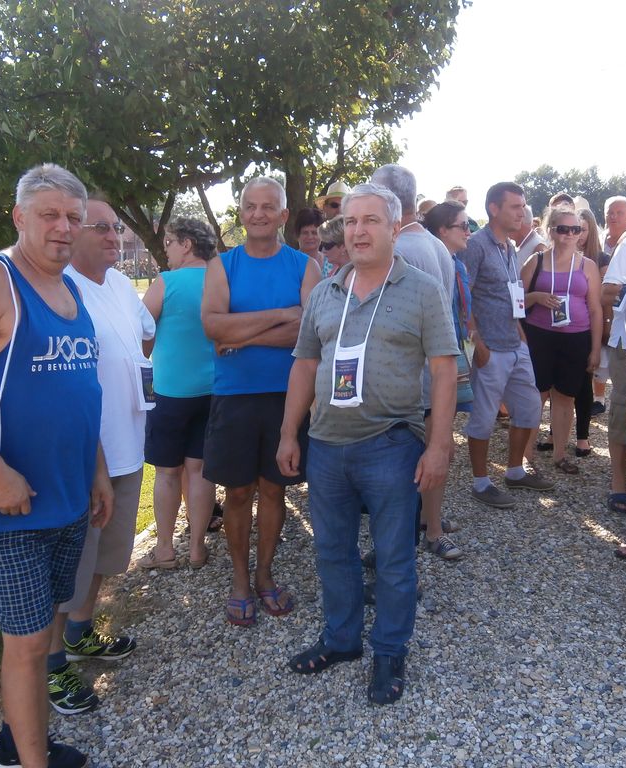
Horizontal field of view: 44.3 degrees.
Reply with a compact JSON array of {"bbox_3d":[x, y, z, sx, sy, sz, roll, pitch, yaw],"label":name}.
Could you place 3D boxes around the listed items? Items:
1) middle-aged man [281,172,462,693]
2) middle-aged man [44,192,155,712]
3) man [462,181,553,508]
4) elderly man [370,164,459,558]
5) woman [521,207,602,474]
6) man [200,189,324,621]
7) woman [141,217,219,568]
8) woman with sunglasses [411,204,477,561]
[{"bbox_3d":[0.192,0.175,2.705,0.620,1.725,0.400,2,6,11],"label":"middle-aged man"},{"bbox_3d":[-0.769,0.224,2.707,0.420,1.729,0.550,6,8,41],"label":"middle-aged man"},{"bbox_3d":[1.136,-0.265,4.491,0.420,1.784,0.500,6,8,43],"label":"man"},{"bbox_3d":[0.401,-0.025,3.301,0.540,1.792,0.380,-3,7,-37],"label":"elderly man"},{"bbox_3d":[1.599,-0.294,4.929,0.520,1.658,0.340,2,6,8],"label":"woman"},{"bbox_3d":[-0.213,0.050,3.182,0.540,1.769,0.400,1,6,-5],"label":"man"},{"bbox_3d":[-0.620,0.038,3.714,0.500,1.655,0.360,-2,7,-30],"label":"woman"},{"bbox_3d":[0.649,-0.041,3.713,0.360,1.666,0.470,3,6,22],"label":"woman with sunglasses"}]

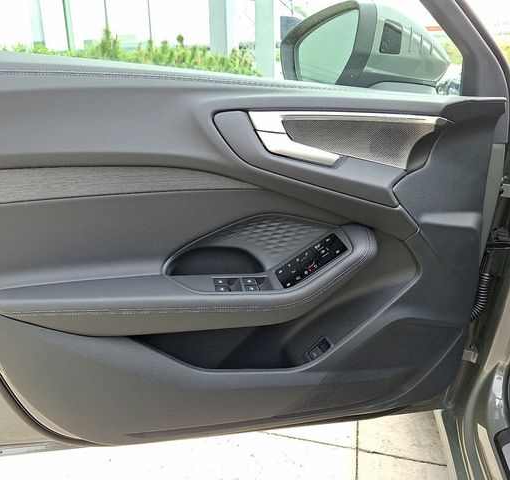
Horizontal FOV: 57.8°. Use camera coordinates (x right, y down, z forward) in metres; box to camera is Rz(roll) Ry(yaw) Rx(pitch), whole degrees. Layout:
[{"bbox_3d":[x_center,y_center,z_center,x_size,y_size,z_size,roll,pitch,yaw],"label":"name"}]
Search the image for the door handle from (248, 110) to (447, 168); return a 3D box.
[{"bbox_3d":[0.147,-0.165,0.750,0.310,0.082,0.060,-3,21,-8],"label":"door handle"}]

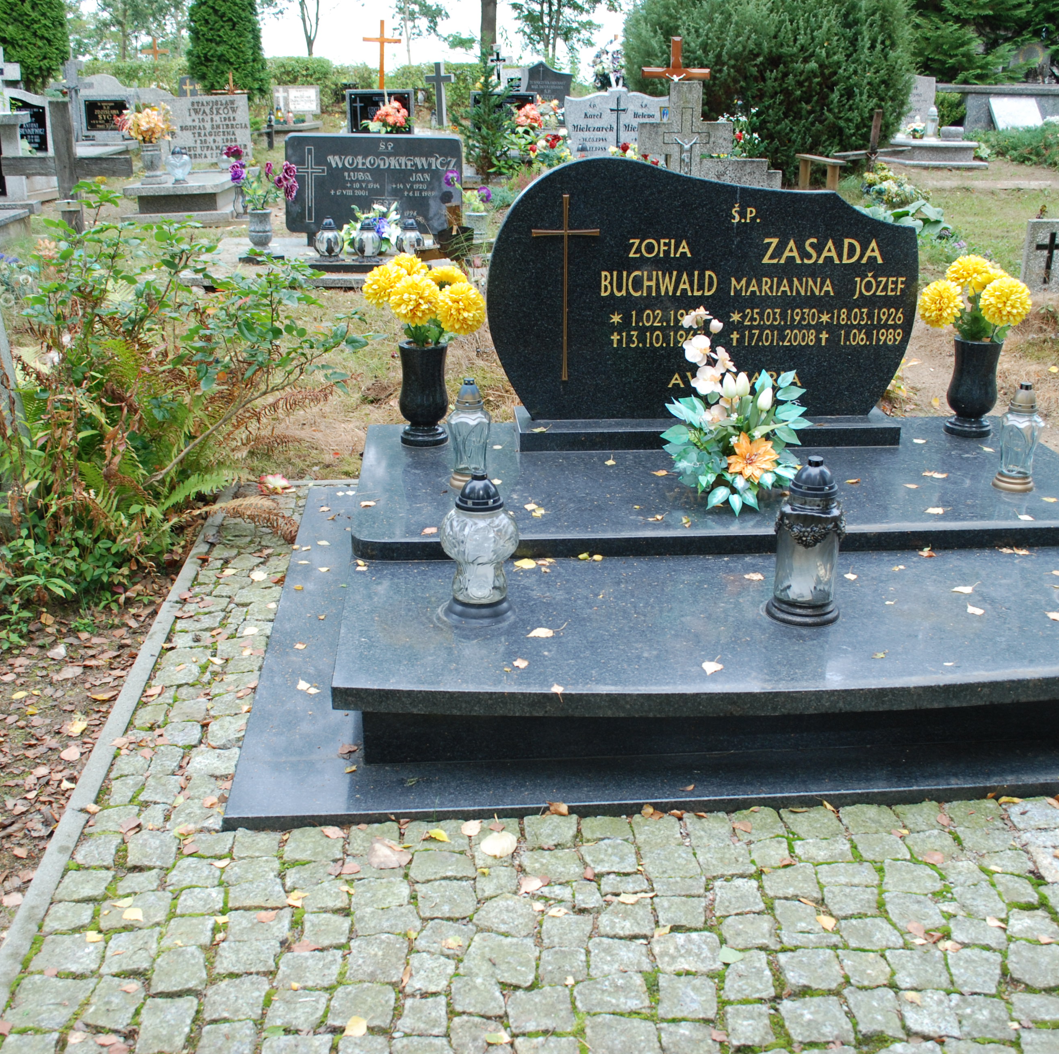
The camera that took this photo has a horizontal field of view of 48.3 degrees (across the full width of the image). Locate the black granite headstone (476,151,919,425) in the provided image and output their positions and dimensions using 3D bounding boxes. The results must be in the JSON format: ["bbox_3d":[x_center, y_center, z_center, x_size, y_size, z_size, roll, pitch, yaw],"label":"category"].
[{"bbox_3d":[0.597,-0.825,4.124,1.496,0.889,0.085,-1,22,-5],"label":"black granite headstone"}]

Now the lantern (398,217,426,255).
[{"bbox_3d":[-0.760,-1.843,7.559,0.185,0.260,0.185,-1,22,-4],"label":"lantern"}]

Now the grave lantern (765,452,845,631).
[{"bbox_3d":[0.604,0.021,2.559,0.160,0.360,0.160,-1,22,-4],"label":"grave lantern"}]

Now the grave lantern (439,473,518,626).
[{"bbox_3d":[-0.107,0.040,2.558,0.168,0.313,0.168,-1,22,-4],"label":"grave lantern"}]

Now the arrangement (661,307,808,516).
[{"bbox_3d":[0.556,-0.323,3.209,0.400,0.500,0.340,-1,21,-5],"label":"arrangement"}]

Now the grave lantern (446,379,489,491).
[{"bbox_3d":[-0.172,-0.264,3.321,0.120,0.295,0.120,-1,21,-5],"label":"grave lantern"}]

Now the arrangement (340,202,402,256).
[{"bbox_3d":[-1.060,-1.992,7.900,0.400,0.330,0.300,-1,21,-5],"label":"arrangement"}]

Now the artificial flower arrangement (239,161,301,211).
[{"bbox_3d":[-1.831,-2.400,8.300,0.410,0.350,0.320,-1,22,-5],"label":"artificial flower arrangement"}]

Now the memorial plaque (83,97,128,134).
[{"bbox_3d":[-4.649,-4.520,13.000,0.460,0.310,0.030,-1,21,-5],"label":"memorial plaque"}]

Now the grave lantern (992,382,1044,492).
[{"bbox_3d":[1.393,-0.256,3.345,0.120,0.295,0.120,-1,21,-5],"label":"grave lantern"}]

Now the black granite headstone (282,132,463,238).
[{"bbox_3d":[-1.112,-2.414,8.350,1.260,0.710,0.100,1,22,2],"label":"black granite headstone"}]

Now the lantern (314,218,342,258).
[{"bbox_3d":[-1.280,-1.840,7.537,0.185,0.260,0.185,-1,22,-4],"label":"lantern"}]

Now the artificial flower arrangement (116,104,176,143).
[{"bbox_3d":[-3.344,-3.514,10.300,0.460,0.350,0.380,-1,22,-5],"label":"artificial flower arrangement"}]

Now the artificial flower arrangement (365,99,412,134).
[{"bbox_3d":[-1.562,-4.516,13.000,0.500,0.360,0.380,-1,22,-5],"label":"artificial flower arrangement"}]

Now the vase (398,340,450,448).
[{"bbox_3d":[-0.331,-0.417,3.705,0.152,0.302,0.152,-1,21,-5],"label":"vase"}]

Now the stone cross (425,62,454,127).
[{"bbox_3d":[-1.215,-5.849,16.000,0.380,0.880,0.120,6,22,14],"label":"stone cross"}]

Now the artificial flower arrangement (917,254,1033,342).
[{"bbox_3d":[1.334,-0.686,3.545,0.330,0.260,0.290,-1,22,-4],"label":"artificial flower arrangement"}]

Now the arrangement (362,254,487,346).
[{"bbox_3d":[-0.357,-0.771,4.008,0.430,0.320,0.370,-1,22,-5],"label":"arrangement"}]

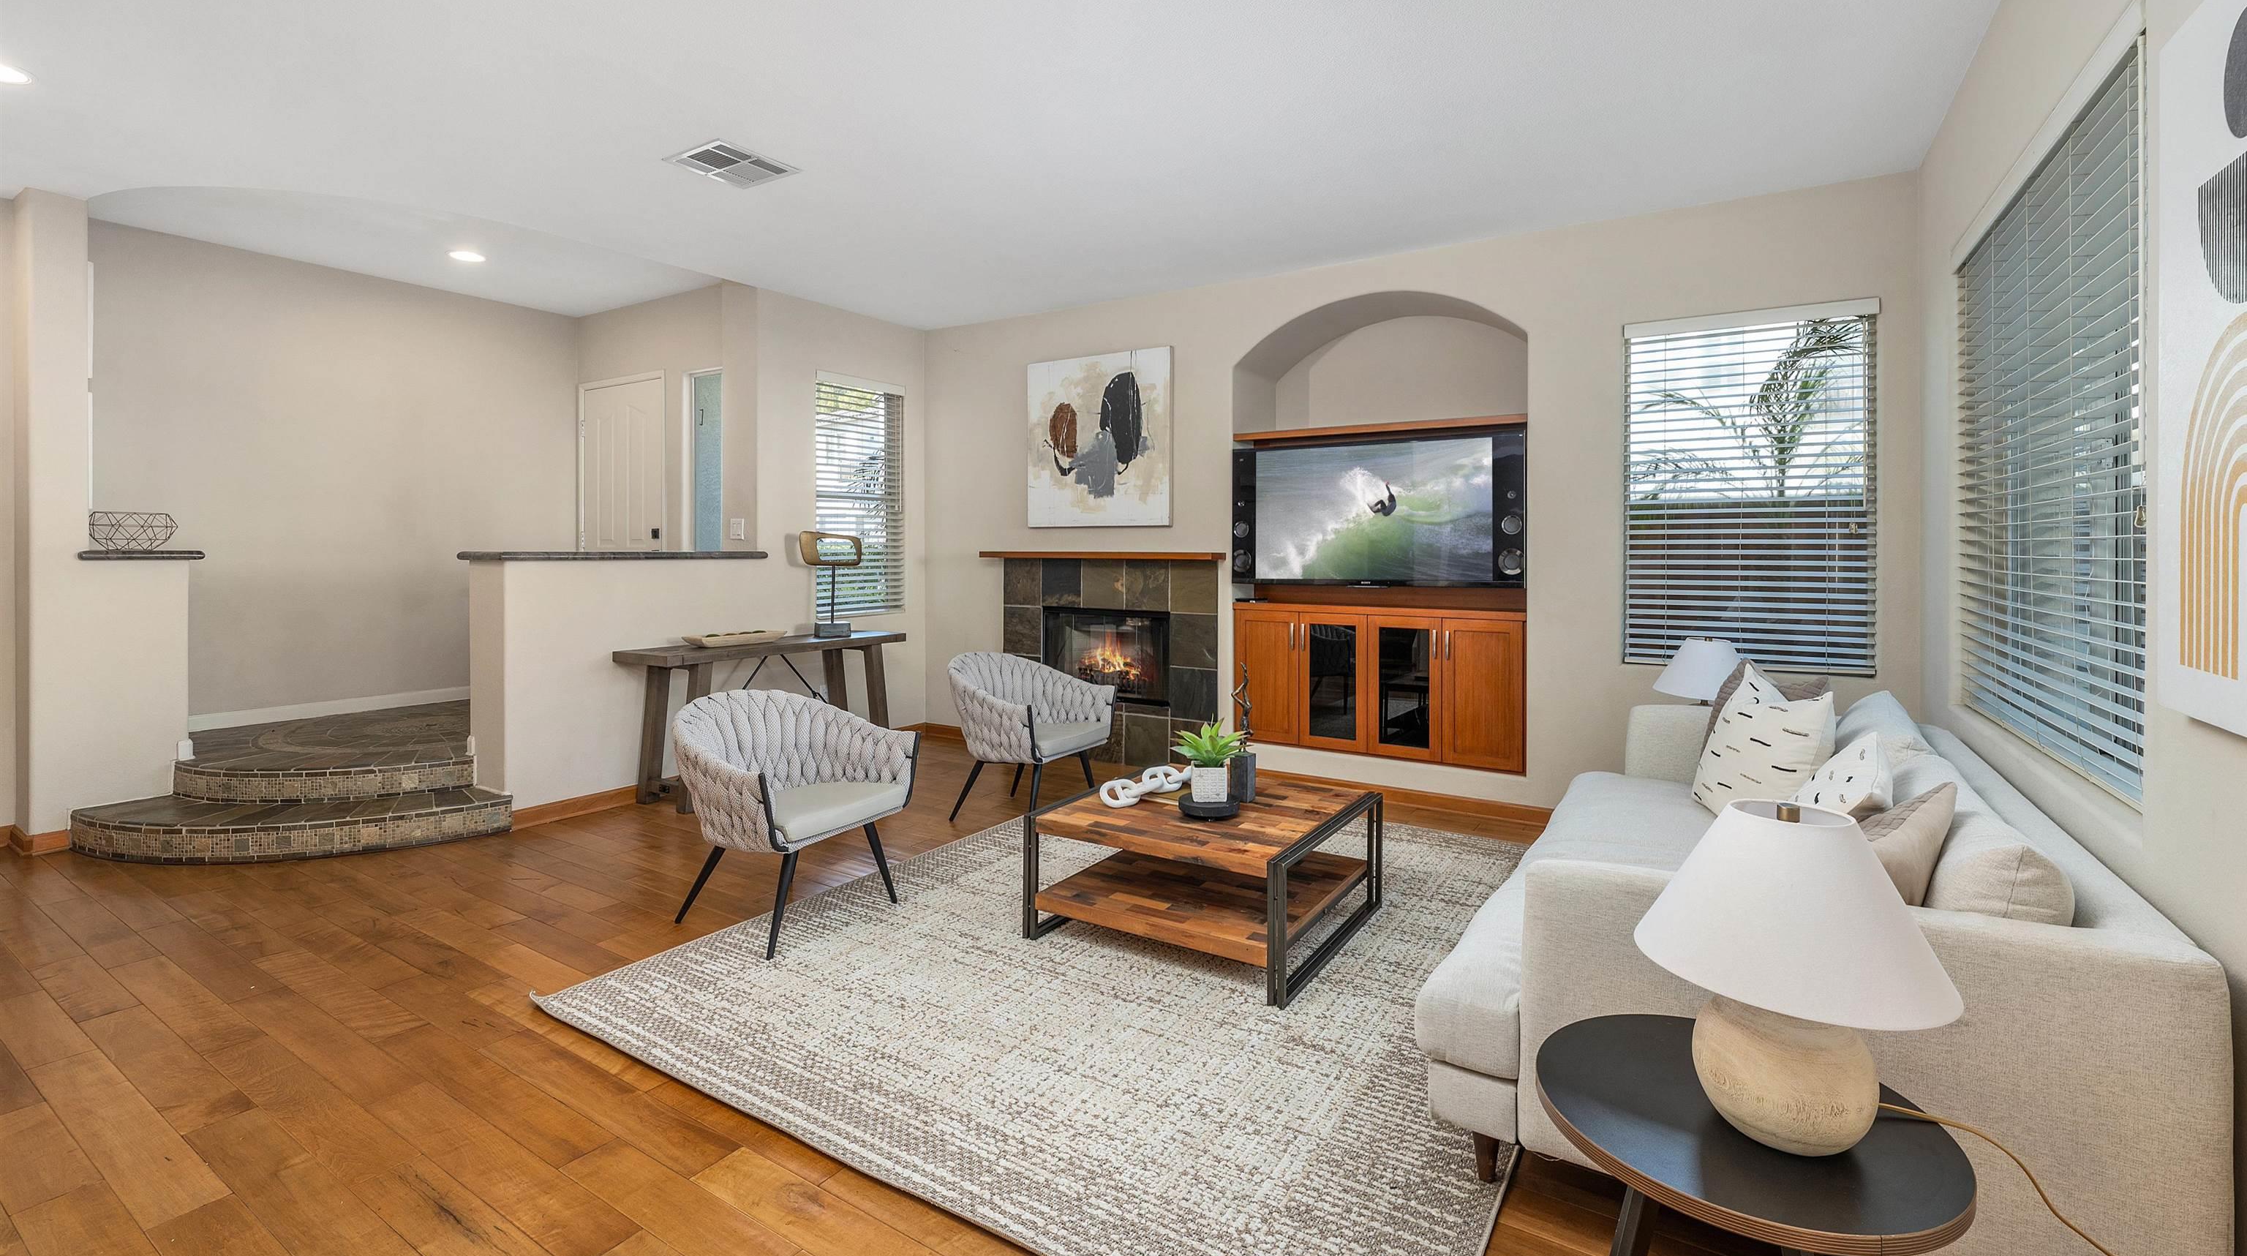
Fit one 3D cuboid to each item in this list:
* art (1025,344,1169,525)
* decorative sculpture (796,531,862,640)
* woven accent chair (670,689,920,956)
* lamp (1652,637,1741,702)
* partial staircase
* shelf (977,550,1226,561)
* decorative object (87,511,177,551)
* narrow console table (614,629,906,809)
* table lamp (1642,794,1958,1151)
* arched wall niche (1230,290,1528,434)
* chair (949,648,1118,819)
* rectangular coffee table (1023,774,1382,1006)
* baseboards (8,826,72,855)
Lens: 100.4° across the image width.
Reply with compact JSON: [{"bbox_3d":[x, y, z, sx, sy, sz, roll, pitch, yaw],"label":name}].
[{"bbox_3d":[-0.166,-1.104,5.576,1.030,1.020,0.045,2,4,33],"label":"art"},{"bbox_3d":[-1.663,-0.246,5.328,0.110,0.600,0.400,2,4,33],"label":"decorative sculpture"},{"bbox_3d":[-1.193,0.613,3.274,0.650,0.740,0.670,2,4,32],"label":"woven accent chair"},{"bbox_3d":[2.301,0.268,3.700,0.355,0.470,0.355,2,4,32],"label":"lamp"},{"bbox_3d":[-3.939,0.729,4.566,1.580,0.320,2.050,-2,4,-35],"label":"partial staircase"},{"bbox_3d":[-0.176,-0.424,5.509,1.660,0.060,0.180,2,4,33],"label":"shelf"},{"bbox_3d":[-4.444,-0.433,4.200,0.280,0.175,0.280,2,4,32],"label":"decorative object"},{"bbox_3d":[-1.892,0.456,5.071,0.400,0.760,1.490,2,4,32],"label":"narrow console table"},{"bbox_3d":[0.903,0.464,1.273,0.360,0.424,0.360,2,4,32],"label":"table lamp"},{"bbox_3d":[1.374,-1.347,4.923,1.500,0.670,0.550,2,4,33],"label":"arched wall niche"},{"bbox_3d":[-0.478,0.516,4.395,0.650,0.750,0.670,2,4,32],"label":"chair"},{"bbox_3d":[0.293,0.789,3.139,0.880,0.400,0.880,2,4,32],"label":"rectangular coffee table"},{"bbox_3d":[-4.576,0.890,3.955,0.140,0.095,0.220,2,4,33],"label":"baseboards"}]

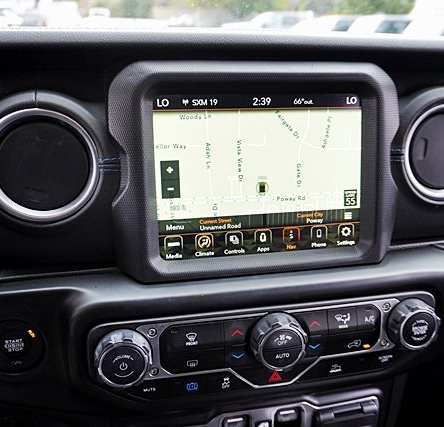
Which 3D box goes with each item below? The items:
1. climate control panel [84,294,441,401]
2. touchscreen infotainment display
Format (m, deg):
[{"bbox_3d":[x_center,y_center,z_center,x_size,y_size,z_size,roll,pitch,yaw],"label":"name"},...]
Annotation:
[{"bbox_3d":[0.040,0.108,0.377,0.278,0.075,0.035,-3,13,-10],"label":"climate control panel"},{"bbox_3d":[0.032,-0.032,0.397,0.174,0.131,0.020,-3,9,-11],"label":"touchscreen infotainment display"}]

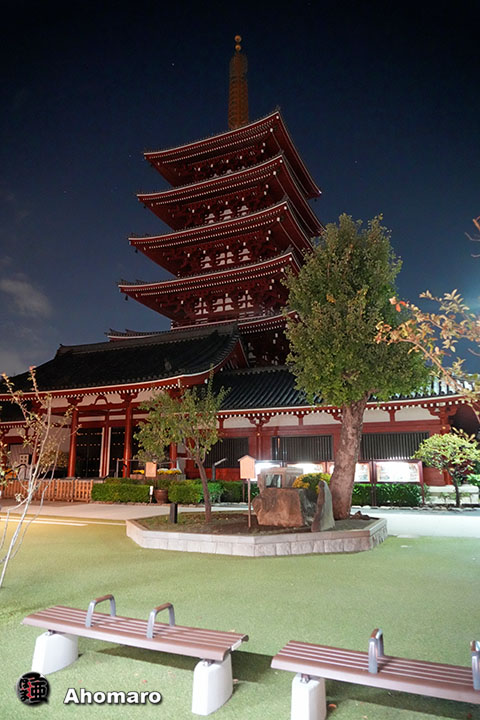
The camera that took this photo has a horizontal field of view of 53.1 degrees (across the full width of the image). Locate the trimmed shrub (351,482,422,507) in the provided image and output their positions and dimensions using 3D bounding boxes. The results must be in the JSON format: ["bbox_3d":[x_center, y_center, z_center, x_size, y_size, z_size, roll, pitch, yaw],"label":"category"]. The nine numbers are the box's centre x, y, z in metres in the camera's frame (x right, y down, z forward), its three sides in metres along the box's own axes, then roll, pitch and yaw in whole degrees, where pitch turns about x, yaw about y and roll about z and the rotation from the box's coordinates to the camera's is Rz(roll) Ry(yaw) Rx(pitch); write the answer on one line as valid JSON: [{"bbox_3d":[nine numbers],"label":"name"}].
[{"bbox_3d":[5.494,5.093,18.332,2.850,0.850,0.900,-4,-13,19],"label":"trimmed shrub"}]

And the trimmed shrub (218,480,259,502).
[{"bbox_3d":[0.005,5.390,19.686,1.700,0.860,0.850,-4,-13,20],"label":"trimmed shrub"}]

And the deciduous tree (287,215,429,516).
[{"bbox_3d":[3.121,0.045,12.987,3.750,8.135,3.600,-5,-13,23],"label":"deciduous tree"}]

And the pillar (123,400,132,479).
[{"bbox_3d":[-6.058,4.243,25.891,0.370,4.130,0.370,-6,-13,24],"label":"pillar"}]

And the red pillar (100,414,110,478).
[{"bbox_3d":[-8.710,5.573,31.260,0.360,4.105,0.360,-5,-13,23],"label":"red pillar"}]

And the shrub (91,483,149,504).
[{"bbox_3d":[-5.185,5.939,21.588,2.689,0.790,0.800,-3,-12,13],"label":"shrub"}]

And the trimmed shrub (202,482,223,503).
[{"bbox_3d":[-1.215,5.834,21.203,0.850,0.821,0.800,-3,-12,12],"label":"trimmed shrub"}]

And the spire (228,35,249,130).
[{"bbox_3d":[-0.173,-33.214,57.779,2.400,14.241,2.400,0,-12,0],"label":"spire"}]

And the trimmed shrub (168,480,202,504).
[{"bbox_3d":[-2.130,5.301,19.215,1.250,0.840,0.800,-4,-13,20],"label":"trimmed shrub"}]

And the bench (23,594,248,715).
[{"bbox_3d":[-0.895,2.266,3.872,1.924,0.580,0.399,-5,-13,23],"label":"bench"}]

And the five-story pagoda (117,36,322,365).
[{"bbox_3d":[-0.091,-15.135,54.246,19.200,50.800,19.200,-6,-13,24],"label":"five-story pagoda"}]

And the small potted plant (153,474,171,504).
[{"bbox_3d":[-3.341,5.533,20.544,0.720,1.146,0.720,0,-12,0],"label":"small potted plant"}]

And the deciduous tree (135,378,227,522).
[{"bbox_3d":[-1.397,2.091,11.366,2.150,3.360,1.950,0,-12,0],"label":"deciduous tree"}]

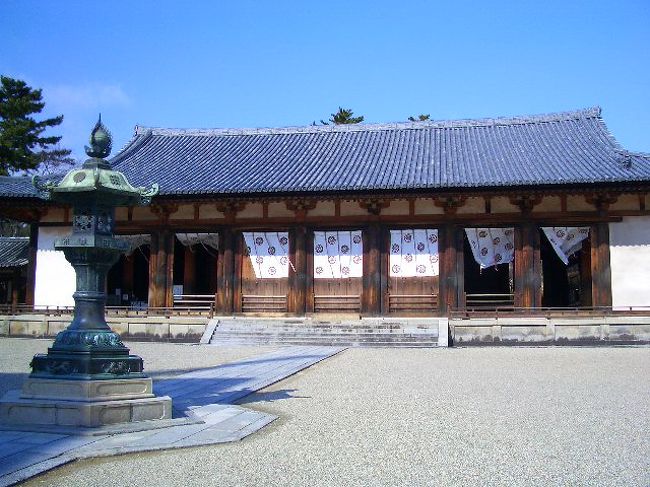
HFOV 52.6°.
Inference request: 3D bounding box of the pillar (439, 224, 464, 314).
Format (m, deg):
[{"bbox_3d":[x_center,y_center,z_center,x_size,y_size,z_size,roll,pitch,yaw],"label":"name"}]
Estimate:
[{"bbox_3d":[6.321,1.317,32.960,1.149,4.597,0.750,-1,-6,7],"label":"pillar"}]

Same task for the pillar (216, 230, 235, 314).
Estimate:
[{"bbox_3d":[-5.254,1.452,34.690,0.850,4.600,0.700,0,-6,8],"label":"pillar"}]

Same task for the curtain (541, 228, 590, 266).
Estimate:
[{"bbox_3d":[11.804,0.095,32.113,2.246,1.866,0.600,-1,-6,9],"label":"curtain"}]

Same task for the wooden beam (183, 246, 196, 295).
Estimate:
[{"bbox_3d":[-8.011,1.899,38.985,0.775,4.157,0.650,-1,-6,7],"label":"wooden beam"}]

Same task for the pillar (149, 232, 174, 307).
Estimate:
[{"bbox_3d":[-8.628,1.438,34.726,1.362,4.393,0.600,-1,-6,9],"label":"pillar"}]

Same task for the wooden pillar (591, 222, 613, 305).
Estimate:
[{"bbox_3d":[13.195,1.108,31.383,0.885,4.258,0.600,-1,-6,9],"label":"wooden pillar"}]

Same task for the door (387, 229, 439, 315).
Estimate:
[{"bbox_3d":[4.371,1.384,32.821,2.576,4.301,0.200,-1,-6,9],"label":"door"}]

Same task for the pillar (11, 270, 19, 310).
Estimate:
[{"bbox_3d":[-18.990,2.875,40.248,0.334,2.446,0.330,-1,-6,9],"label":"pillar"}]

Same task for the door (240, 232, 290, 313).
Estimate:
[{"bbox_3d":[-3.100,1.537,34.229,2.565,4.225,0.150,-1,-6,7],"label":"door"}]

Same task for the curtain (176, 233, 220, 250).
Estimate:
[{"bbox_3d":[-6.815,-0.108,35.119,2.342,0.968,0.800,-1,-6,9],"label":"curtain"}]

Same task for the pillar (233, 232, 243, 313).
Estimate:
[{"bbox_3d":[-4.622,1.453,34.705,0.470,4.500,0.450,0,-6,8],"label":"pillar"}]

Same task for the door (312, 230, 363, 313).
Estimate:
[{"bbox_3d":[0.655,1.464,33.750,2.563,4.269,0.150,-1,-6,7],"label":"door"}]

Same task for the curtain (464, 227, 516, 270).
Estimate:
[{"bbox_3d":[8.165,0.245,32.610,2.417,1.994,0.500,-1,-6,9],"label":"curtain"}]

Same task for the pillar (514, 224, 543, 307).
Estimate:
[{"bbox_3d":[10.100,1.166,32.607,1.240,4.530,0.800,0,-6,8],"label":"pillar"}]

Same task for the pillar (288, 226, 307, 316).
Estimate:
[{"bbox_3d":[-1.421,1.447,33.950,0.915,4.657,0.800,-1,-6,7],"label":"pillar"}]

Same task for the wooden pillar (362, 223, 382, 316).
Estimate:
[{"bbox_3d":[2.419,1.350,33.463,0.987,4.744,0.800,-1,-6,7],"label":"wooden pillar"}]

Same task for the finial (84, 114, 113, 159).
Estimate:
[{"bbox_3d":[-3.460,-1.645,10.100,0.400,0.690,0.390,-1,-6,7],"label":"finial"}]

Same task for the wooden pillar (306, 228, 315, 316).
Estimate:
[{"bbox_3d":[-0.754,1.482,34.169,0.420,4.430,0.420,0,-6,8],"label":"wooden pillar"}]

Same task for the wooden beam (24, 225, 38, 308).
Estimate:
[{"bbox_3d":[-15.977,1.211,35.888,0.534,4.763,0.500,-1,-6,9],"label":"wooden beam"}]

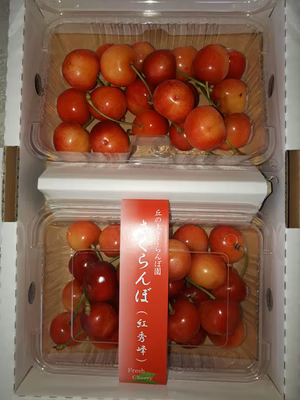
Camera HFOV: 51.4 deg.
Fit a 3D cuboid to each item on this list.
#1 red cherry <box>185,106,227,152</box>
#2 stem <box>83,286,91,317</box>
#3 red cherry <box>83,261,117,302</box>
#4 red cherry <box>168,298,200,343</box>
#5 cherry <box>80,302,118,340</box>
[{"bbox_3d":[0.037,-0.047,0.206,0.027,0.025,0.028,0,87,0],"label":"red cherry"},{"bbox_3d":[-0.042,0.067,0.205,0.004,0.004,0.022,-8,62,-3],"label":"stem"},{"bbox_3d":[-0.033,0.054,0.208,0.024,0.025,0.025,0,87,0],"label":"red cherry"},{"bbox_3d":[0.020,0.081,0.208,0.027,0.025,0.027,0,62,27],"label":"red cherry"},{"bbox_3d":[-0.033,0.081,0.208,0.026,0.025,0.025,0,87,0],"label":"cherry"}]

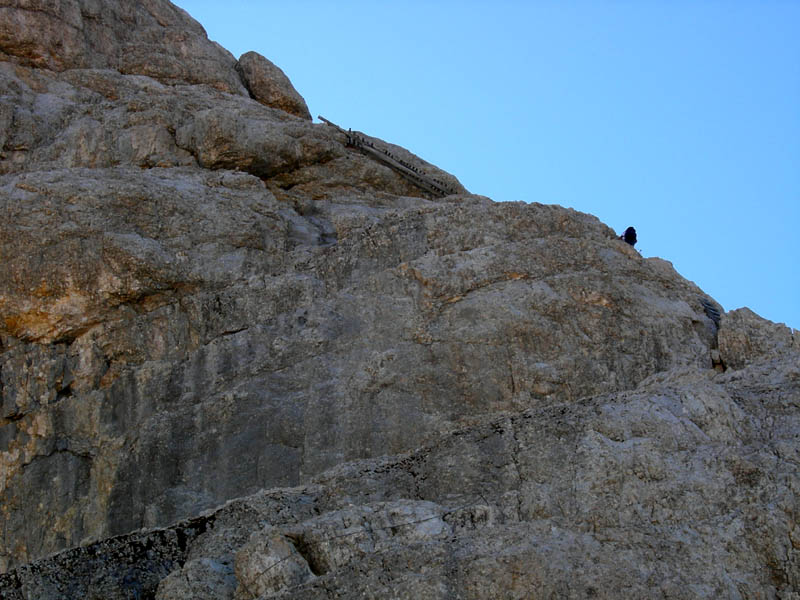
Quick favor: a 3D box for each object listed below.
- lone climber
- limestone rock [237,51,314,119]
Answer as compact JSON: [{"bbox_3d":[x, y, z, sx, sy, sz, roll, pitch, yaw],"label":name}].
[{"bbox_3d":[10.397,-2.616,102.000,0.650,1.500,0.650,-20,-32,37],"label":"lone climber"},{"bbox_3d":[-5.966,-10.215,107.000,3.400,3.100,2.700,0,-25,0],"label":"limestone rock"}]

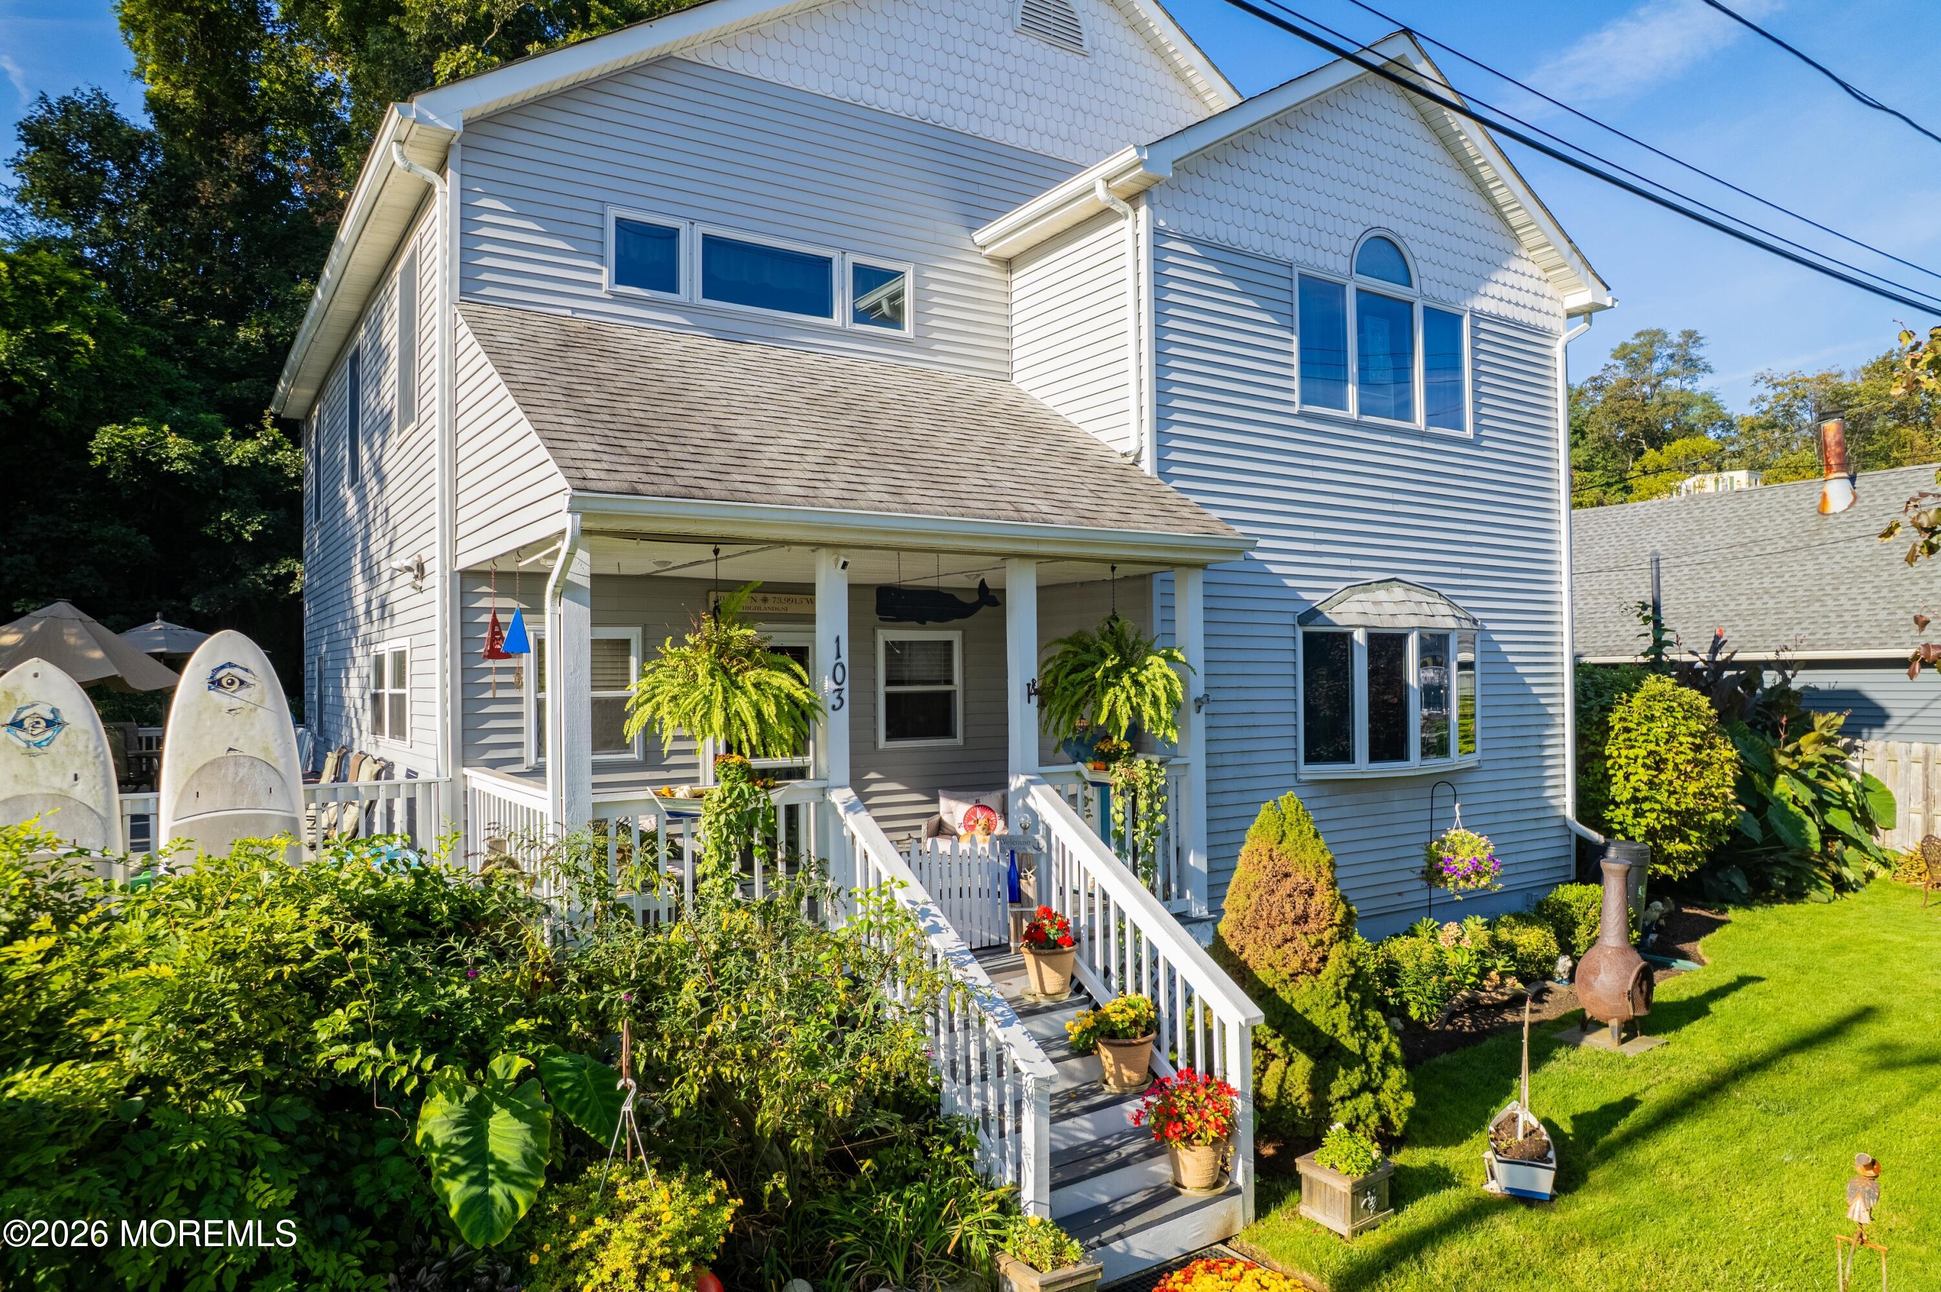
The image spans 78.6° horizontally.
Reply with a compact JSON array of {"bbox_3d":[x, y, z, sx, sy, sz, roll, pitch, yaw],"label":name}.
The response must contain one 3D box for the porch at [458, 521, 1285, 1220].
[{"bbox_3d":[-0.385,1.105,7.149,4.406,3.454,4.406,0,-1,-33],"label":"porch"}]

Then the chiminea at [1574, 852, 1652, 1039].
[{"bbox_3d":[4.671,2.212,8.577,0.500,1.250,0.570,0,-1,-33],"label":"chiminea"}]

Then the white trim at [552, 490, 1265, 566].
[{"bbox_3d":[-0.001,-0.624,6.586,4.366,0.169,0.163,0,-1,-33],"label":"white trim"}]

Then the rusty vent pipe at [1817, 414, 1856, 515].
[{"bbox_3d":[14.532,-3.068,19.900,0.530,1.690,0.560,-2,-1,-33],"label":"rusty vent pipe"}]

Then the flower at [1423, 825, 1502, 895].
[{"bbox_3d":[3.819,1.666,9.203,0.560,0.530,0.560,0,-1,-33],"label":"flower"}]

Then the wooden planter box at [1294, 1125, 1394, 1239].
[{"bbox_3d":[1.897,2.691,5.998,0.350,0.410,0.335,0,-1,-34],"label":"wooden planter box"}]

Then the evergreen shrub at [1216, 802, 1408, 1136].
[{"bbox_3d":[2.079,1.861,7.241,1.170,1.929,1.170,0,-1,0],"label":"evergreen shrub"}]

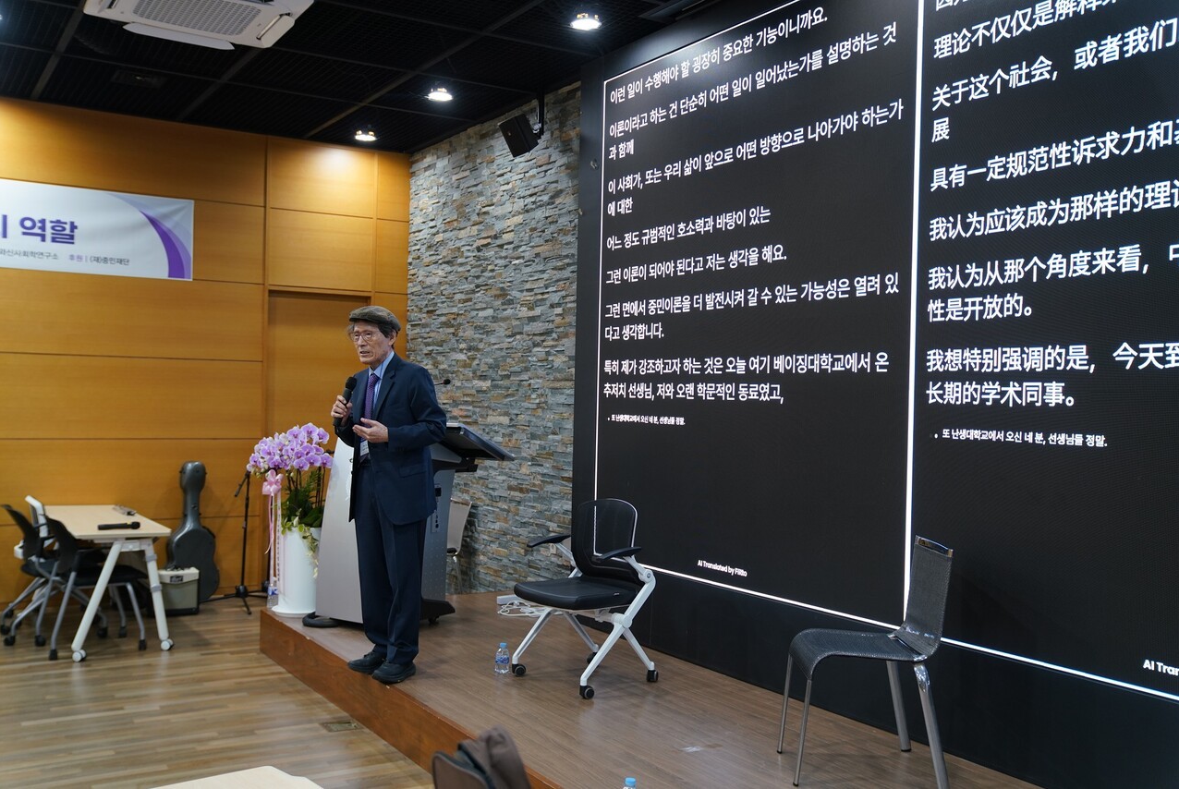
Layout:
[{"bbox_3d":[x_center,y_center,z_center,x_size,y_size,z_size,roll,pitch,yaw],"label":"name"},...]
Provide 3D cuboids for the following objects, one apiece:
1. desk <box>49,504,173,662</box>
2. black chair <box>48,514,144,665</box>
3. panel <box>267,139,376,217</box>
[{"bbox_3d":[-3.192,1.162,7.402,0.580,0.730,1.730,1,0,-32],"label":"desk"},{"bbox_3d":[-2.990,1.120,6.894,0.600,0.800,0.500,1,0,-32],"label":"black chair"},{"bbox_3d":[-2.101,-1.713,9.065,0.870,0.575,0.030,1,0,-32],"label":"panel"}]

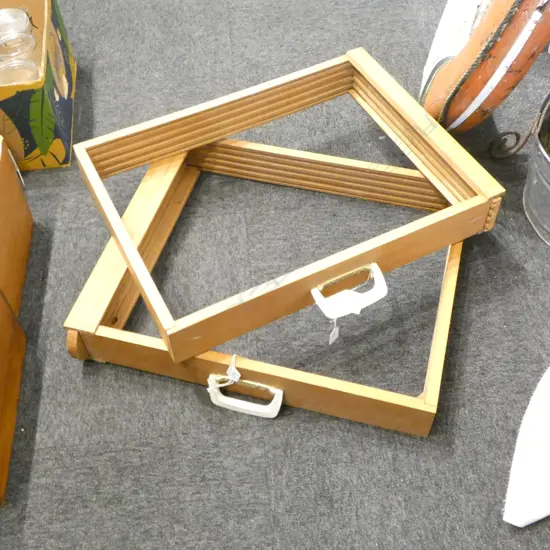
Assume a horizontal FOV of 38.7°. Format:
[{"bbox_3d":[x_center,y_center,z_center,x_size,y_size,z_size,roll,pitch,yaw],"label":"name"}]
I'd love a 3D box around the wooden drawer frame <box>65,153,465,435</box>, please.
[{"bbox_3d":[0.009,-0.001,1.498,0.650,0.090,0.599,11,52,10],"label":"wooden drawer frame"}]

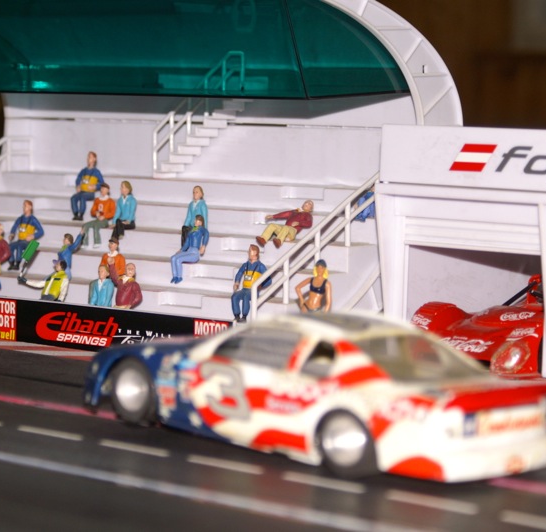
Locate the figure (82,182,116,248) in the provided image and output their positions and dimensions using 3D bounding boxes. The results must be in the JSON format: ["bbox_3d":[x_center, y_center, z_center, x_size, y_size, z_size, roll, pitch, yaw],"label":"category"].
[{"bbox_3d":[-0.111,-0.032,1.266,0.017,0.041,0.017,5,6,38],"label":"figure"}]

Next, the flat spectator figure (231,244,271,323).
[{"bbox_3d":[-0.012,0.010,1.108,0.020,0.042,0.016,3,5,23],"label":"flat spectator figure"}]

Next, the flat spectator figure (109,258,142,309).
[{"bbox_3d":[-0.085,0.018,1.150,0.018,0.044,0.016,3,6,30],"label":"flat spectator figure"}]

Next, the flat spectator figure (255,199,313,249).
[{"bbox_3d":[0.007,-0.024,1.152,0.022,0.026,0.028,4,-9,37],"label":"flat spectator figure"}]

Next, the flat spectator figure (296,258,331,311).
[{"bbox_3d":[0.022,0.024,1.078,0.019,0.055,0.011,2,5,16],"label":"flat spectator figure"}]

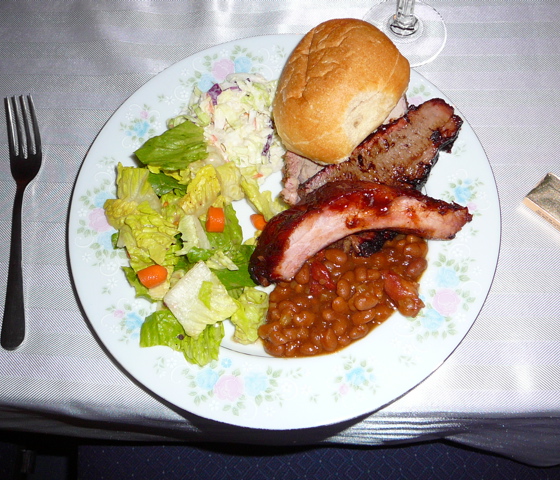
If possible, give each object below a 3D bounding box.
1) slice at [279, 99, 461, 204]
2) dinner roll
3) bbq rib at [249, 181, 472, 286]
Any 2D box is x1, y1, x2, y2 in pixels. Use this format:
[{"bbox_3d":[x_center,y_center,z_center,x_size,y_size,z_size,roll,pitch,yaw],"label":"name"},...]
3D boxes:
[{"bbox_3d":[0.065,-0.049,0.430,0.132,0.026,0.063,-42,74,-15],"label":"slice"},{"bbox_3d":[0.037,-0.096,0.414,0.073,0.057,0.097,26,70,10],"label":"dinner roll"},{"bbox_3d":[0.051,-0.006,0.403,0.135,0.032,0.051,-14,69,-6],"label":"bbq rib"}]

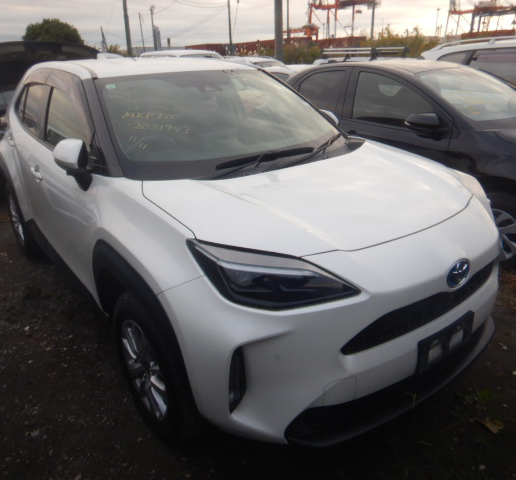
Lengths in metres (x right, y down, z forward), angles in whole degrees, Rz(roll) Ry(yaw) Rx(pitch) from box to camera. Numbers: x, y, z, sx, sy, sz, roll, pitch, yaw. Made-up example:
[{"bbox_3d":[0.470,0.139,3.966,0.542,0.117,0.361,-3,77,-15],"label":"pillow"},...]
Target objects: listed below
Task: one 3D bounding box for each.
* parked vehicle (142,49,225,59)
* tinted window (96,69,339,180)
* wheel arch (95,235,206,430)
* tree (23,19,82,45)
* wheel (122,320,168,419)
[{"bbox_3d":[-2.075,-3.539,10.583,1.720,1.780,4.300,-18,27,-34],"label":"parked vehicle"},{"bbox_3d":[-0.173,-0.672,2.392,1.360,0.140,0.800,-18,59,-34],"label":"tinted window"},{"bbox_3d":[-0.462,0.336,1.788,0.140,0.520,0.910,-17,26,-34],"label":"wheel arch"},{"bbox_3d":[-14.608,-13.511,32.385,5.000,4.770,5.000,-11,24,-20],"label":"tree"},{"bbox_3d":[-0.416,0.526,1.890,0.155,0.438,0.438,-17,26,-34],"label":"wheel"}]

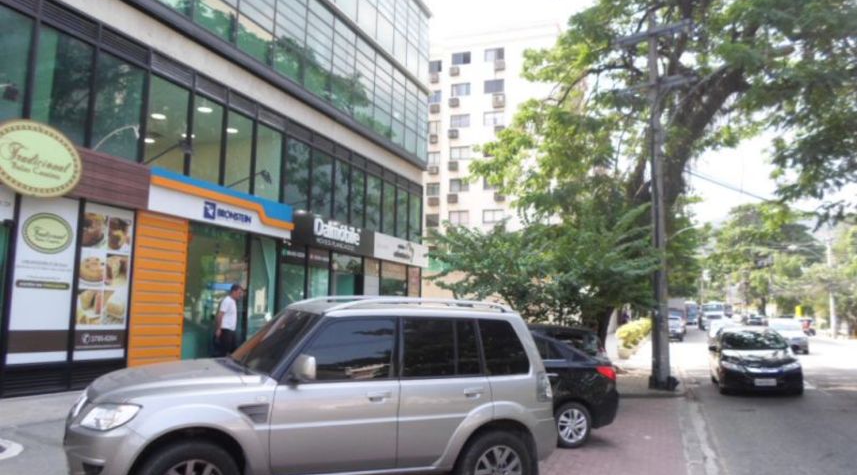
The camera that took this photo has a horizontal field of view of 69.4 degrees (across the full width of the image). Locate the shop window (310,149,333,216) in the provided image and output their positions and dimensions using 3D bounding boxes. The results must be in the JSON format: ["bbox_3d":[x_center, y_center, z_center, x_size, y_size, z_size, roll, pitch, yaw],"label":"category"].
[{"bbox_3d":[-2.979,-1.496,17.346,0.100,1.775,1.094,-2,-8,23],"label":"shop window"}]

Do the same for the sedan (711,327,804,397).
[{"bbox_3d":[8.339,3.028,15.967,1.740,1.480,4.430,-2,-8,23],"label":"sedan"}]

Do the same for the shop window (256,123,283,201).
[{"bbox_3d":[-3.914,-1.837,15.212,0.100,1.696,1.104,-2,-8,23],"label":"shop window"}]

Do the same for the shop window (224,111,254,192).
[{"bbox_3d":[-4.347,-1.971,14.221,0.100,1.710,0.969,-2,-8,23],"label":"shop window"}]

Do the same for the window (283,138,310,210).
[{"bbox_3d":[-3.312,-1.522,15.580,0.120,1.850,1.100,-2,-8,23],"label":"window"}]

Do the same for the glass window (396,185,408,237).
[{"bbox_3d":[-0.892,-0.784,21.312,0.120,1.850,1.000,-2,-8,23],"label":"glass window"}]

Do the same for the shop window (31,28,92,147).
[{"bbox_3d":[-6.061,-2.504,10.300,0.100,1.749,1.040,-2,-8,23],"label":"shop window"}]

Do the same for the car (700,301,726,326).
[{"bbox_3d":[24.775,6.805,54.000,2.000,2.100,4.800,-2,-8,23],"label":"car"}]

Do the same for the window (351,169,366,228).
[{"bbox_3d":[-2.169,-1.222,19.196,0.100,1.801,0.907,-2,-8,23],"label":"window"}]

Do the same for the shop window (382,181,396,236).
[{"bbox_3d":[-1.281,-0.902,20.392,0.120,1.850,1.050,-2,-8,23],"label":"shop window"}]

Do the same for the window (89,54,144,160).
[{"bbox_3d":[-5.368,-2.150,10.710,0.120,1.850,1.050,-2,-8,23],"label":"window"}]

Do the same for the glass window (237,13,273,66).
[{"bbox_3d":[-4.086,-4.669,14.688,0.100,0.800,1.290,-2,-8,23],"label":"glass window"}]

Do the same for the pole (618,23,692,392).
[{"bbox_3d":[5.493,-1.027,14.855,1.850,9.100,0.450,-3,-8,30],"label":"pole"}]

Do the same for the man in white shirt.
[{"bbox_3d":[-3.388,1.639,10.394,0.360,1.730,0.500,0,-7,5],"label":"man in white shirt"}]

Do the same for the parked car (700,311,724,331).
[{"bbox_3d":[23.021,6.745,50.000,1.800,1.550,4.200,-2,-8,23],"label":"parked car"}]

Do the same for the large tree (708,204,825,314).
[{"bbox_3d":[32.472,2.520,60.000,9.800,11.200,9.500,-2,-8,23],"label":"large tree"}]

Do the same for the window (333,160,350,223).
[{"bbox_3d":[-2.555,-1.360,18.314,0.100,1.775,0.933,-2,-8,23],"label":"window"}]

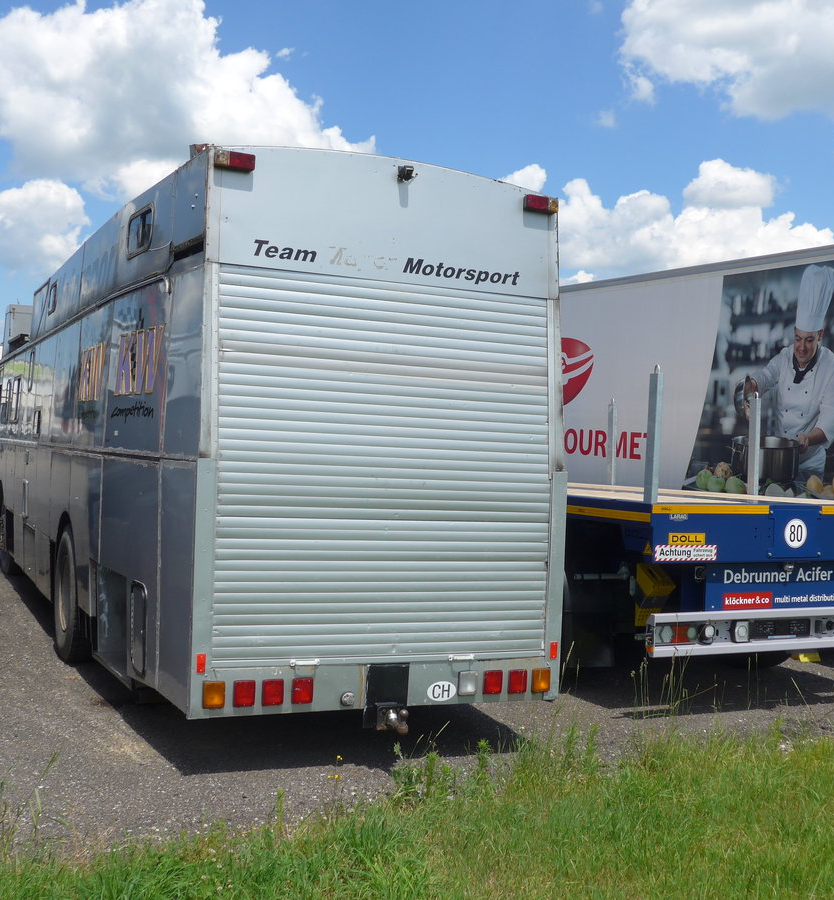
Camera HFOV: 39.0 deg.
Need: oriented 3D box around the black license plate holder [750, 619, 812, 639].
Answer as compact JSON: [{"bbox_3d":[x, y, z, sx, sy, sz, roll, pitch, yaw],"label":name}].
[{"bbox_3d":[2.611,1.286,8.463,0.520,0.120,0.035,2,0,-25],"label":"black license plate holder"}]

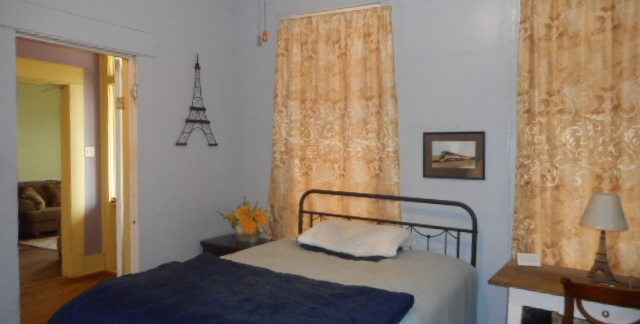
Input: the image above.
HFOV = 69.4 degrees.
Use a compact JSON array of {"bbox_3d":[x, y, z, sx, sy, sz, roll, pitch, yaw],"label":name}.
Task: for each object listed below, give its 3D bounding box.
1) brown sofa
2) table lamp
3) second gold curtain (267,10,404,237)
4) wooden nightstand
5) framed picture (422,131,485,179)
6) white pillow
[{"bbox_3d":[-4.253,0.702,7.966,0.920,0.850,2.000,2,3,33],"label":"brown sofa"},{"bbox_3d":[1.616,0.427,2.627,0.230,0.485,0.230,2,3,28],"label":"table lamp"},{"bbox_3d":[0.087,-0.134,3.633,1.175,2.064,0.100,2,3,28],"label":"second gold curtain"},{"bbox_3d":[-0.669,1.005,3.867,0.500,0.700,0.400,2,3,28],"label":"wooden nightstand"},{"bbox_3d":[0.930,-0.044,3.228,0.425,0.330,0.030,2,3,28],"label":"framed picture"},{"bbox_3d":[0.238,0.511,3.238,0.700,0.180,0.430,2,3,28],"label":"white pillow"}]

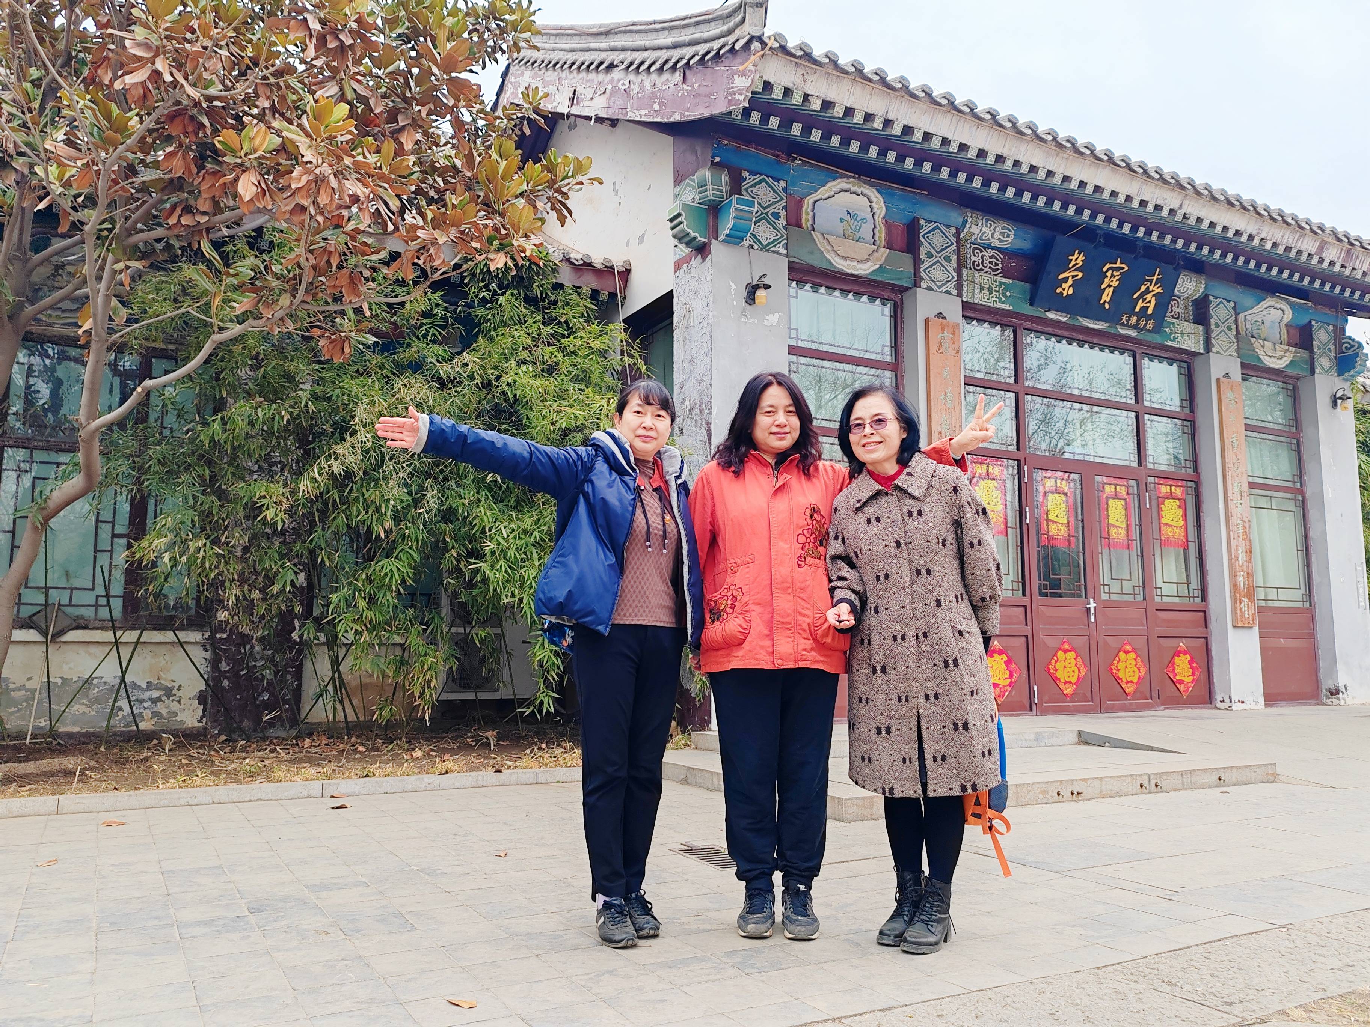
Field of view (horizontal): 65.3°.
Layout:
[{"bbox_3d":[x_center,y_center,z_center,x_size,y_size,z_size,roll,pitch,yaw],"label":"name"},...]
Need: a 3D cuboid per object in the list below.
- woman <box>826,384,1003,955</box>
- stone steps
[{"bbox_3d":[0.647,0.405,3.100,0.500,1.584,0.370,-2,-8,18],"label":"woman"},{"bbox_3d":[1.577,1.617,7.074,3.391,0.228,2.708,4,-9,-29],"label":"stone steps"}]

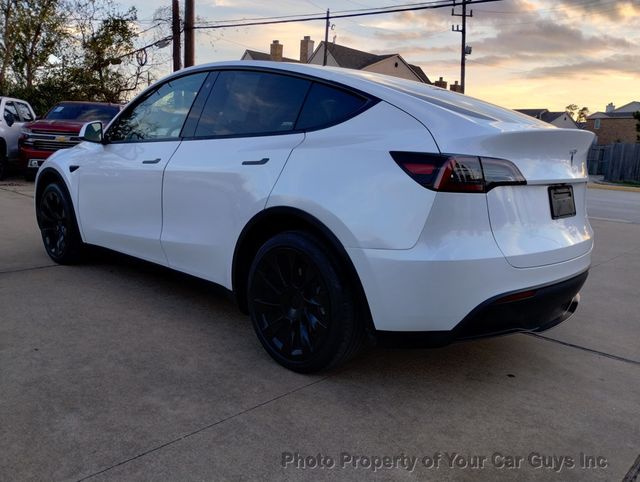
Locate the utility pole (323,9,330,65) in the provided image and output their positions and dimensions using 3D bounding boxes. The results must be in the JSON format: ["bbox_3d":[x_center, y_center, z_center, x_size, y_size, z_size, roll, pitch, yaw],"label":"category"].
[{"bbox_3d":[0.346,-11.220,37.960,0.300,10.780,0.300,2,10,0],"label":"utility pole"}]

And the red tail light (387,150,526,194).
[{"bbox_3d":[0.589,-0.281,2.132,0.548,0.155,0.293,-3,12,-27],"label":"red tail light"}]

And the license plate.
[{"bbox_3d":[1.181,-0.189,2.517,0.020,0.160,0.310,-7,1,44],"label":"license plate"}]

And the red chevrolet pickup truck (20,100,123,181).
[{"bbox_3d":[-5.823,-2.650,13.760,2.060,1.920,5.880,1,11,-8],"label":"red chevrolet pickup truck"}]

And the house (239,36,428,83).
[{"bbox_3d":[1.200,-10.726,39.878,14.500,9.200,11.000,2,10,0],"label":"house"}]

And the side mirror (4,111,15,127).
[{"bbox_3d":[-7.538,-2.945,12.600,0.260,0.300,0.200,2,10,0],"label":"side mirror"}]

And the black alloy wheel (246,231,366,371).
[{"bbox_3d":[-0.049,0.291,2.607,0.710,0.710,0.250,12,14,42],"label":"black alloy wheel"}]

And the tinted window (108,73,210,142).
[{"bbox_3d":[-1.140,-0.902,3.557,1.030,0.510,0.070,12,-11,42],"label":"tinted window"}]

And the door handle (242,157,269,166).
[{"bbox_3d":[-0.323,-0.398,2.605,0.215,0.045,0.030,12,14,42],"label":"door handle"}]

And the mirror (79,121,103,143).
[{"bbox_3d":[-1.612,-0.784,3.720,0.140,0.160,0.215,12,14,42],"label":"mirror"}]

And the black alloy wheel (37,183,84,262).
[{"bbox_3d":[-2.162,-0.147,4.530,0.710,0.710,0.250,12,14,42],"label":"black alloy wheel"}]

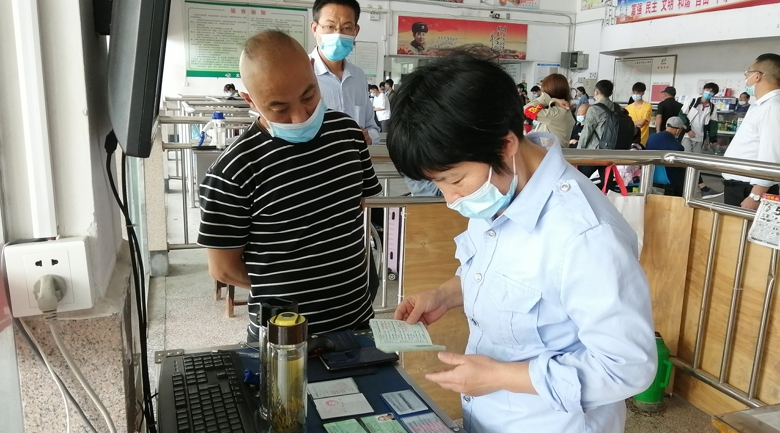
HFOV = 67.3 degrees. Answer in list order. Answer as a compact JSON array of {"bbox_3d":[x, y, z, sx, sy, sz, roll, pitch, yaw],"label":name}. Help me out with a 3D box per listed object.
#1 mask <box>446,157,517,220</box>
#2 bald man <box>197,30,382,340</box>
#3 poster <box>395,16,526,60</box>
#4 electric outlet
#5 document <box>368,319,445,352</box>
[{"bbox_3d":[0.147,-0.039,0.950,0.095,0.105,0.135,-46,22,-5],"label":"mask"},{"bbox_3d":[-0.266,0.336,1.593,0.490,1.600,0.450,-5,13,-29],"label":"bald man"},{"bbox_3d":[1.570,-3.746,12.400,3.110,0.740,0.030,-3,13,-22],"label":"poster"},{"bbox_3d":[-0.425,0.072,0.734,0.088,0.088,0.042,-3,13,-22],"label":"electric outlet"},{"bbox_3d":[0.028,0.221,1.041,0.103,0.027,0.142,1,10,-14],"label":"document"}]

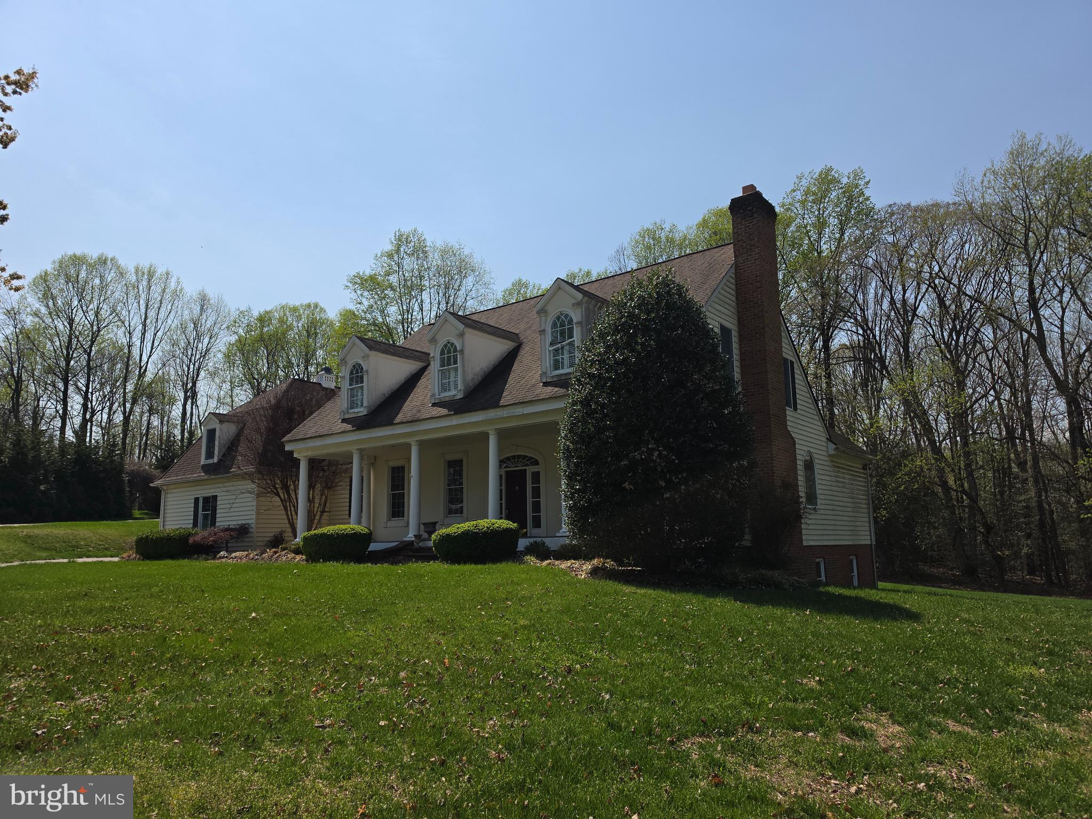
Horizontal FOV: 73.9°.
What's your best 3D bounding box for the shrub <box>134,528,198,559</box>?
[{"bbox_3d":[-14.701,5.197,28.066,2.250,1.200,1.950,-9,-13,37],"label":"shrub"}]

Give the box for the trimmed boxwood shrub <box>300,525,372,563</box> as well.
[{"bbox_3d":[-5.718,3.649,19.770,1.850,1.070,1.750,-9,-13,37],"label":"trimmed boxwood shrub"}]

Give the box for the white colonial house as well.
[{"bbox_3d":[-2.351,1.360,29.605,26.300,11.650,16.950,-9,-13,37],"label":"white colonial house"}]

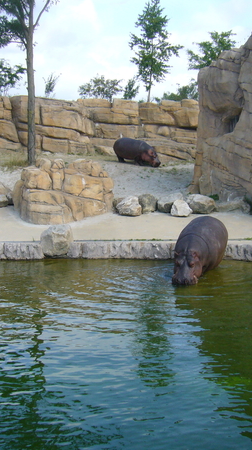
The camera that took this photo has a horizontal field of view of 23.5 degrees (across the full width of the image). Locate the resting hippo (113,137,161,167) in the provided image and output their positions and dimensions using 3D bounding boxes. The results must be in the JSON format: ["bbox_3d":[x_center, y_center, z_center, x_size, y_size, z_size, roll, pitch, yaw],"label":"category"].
[{"bbox_3d":[0.537,-3.730,31.000,2.550,1.350,1.000,6,10,38],"label":"resting hippo"}]

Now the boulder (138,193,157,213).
[{"bbox_3d":[0.785,-0.773,21.633,0.643,0.703,0.599,0,8,2],"label":"boulder"}]

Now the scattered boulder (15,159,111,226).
[{"bbox_3d":[-2.022,-1.139,19.616,3.118,2.011,2.639,-1,8,-6],"label":"scattered boulder"}]

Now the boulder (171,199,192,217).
[{"bbox_3d":[2.058,-0.632,22.300,0.760,0.600,0.550,0,8,0],"label":"boulder"}]

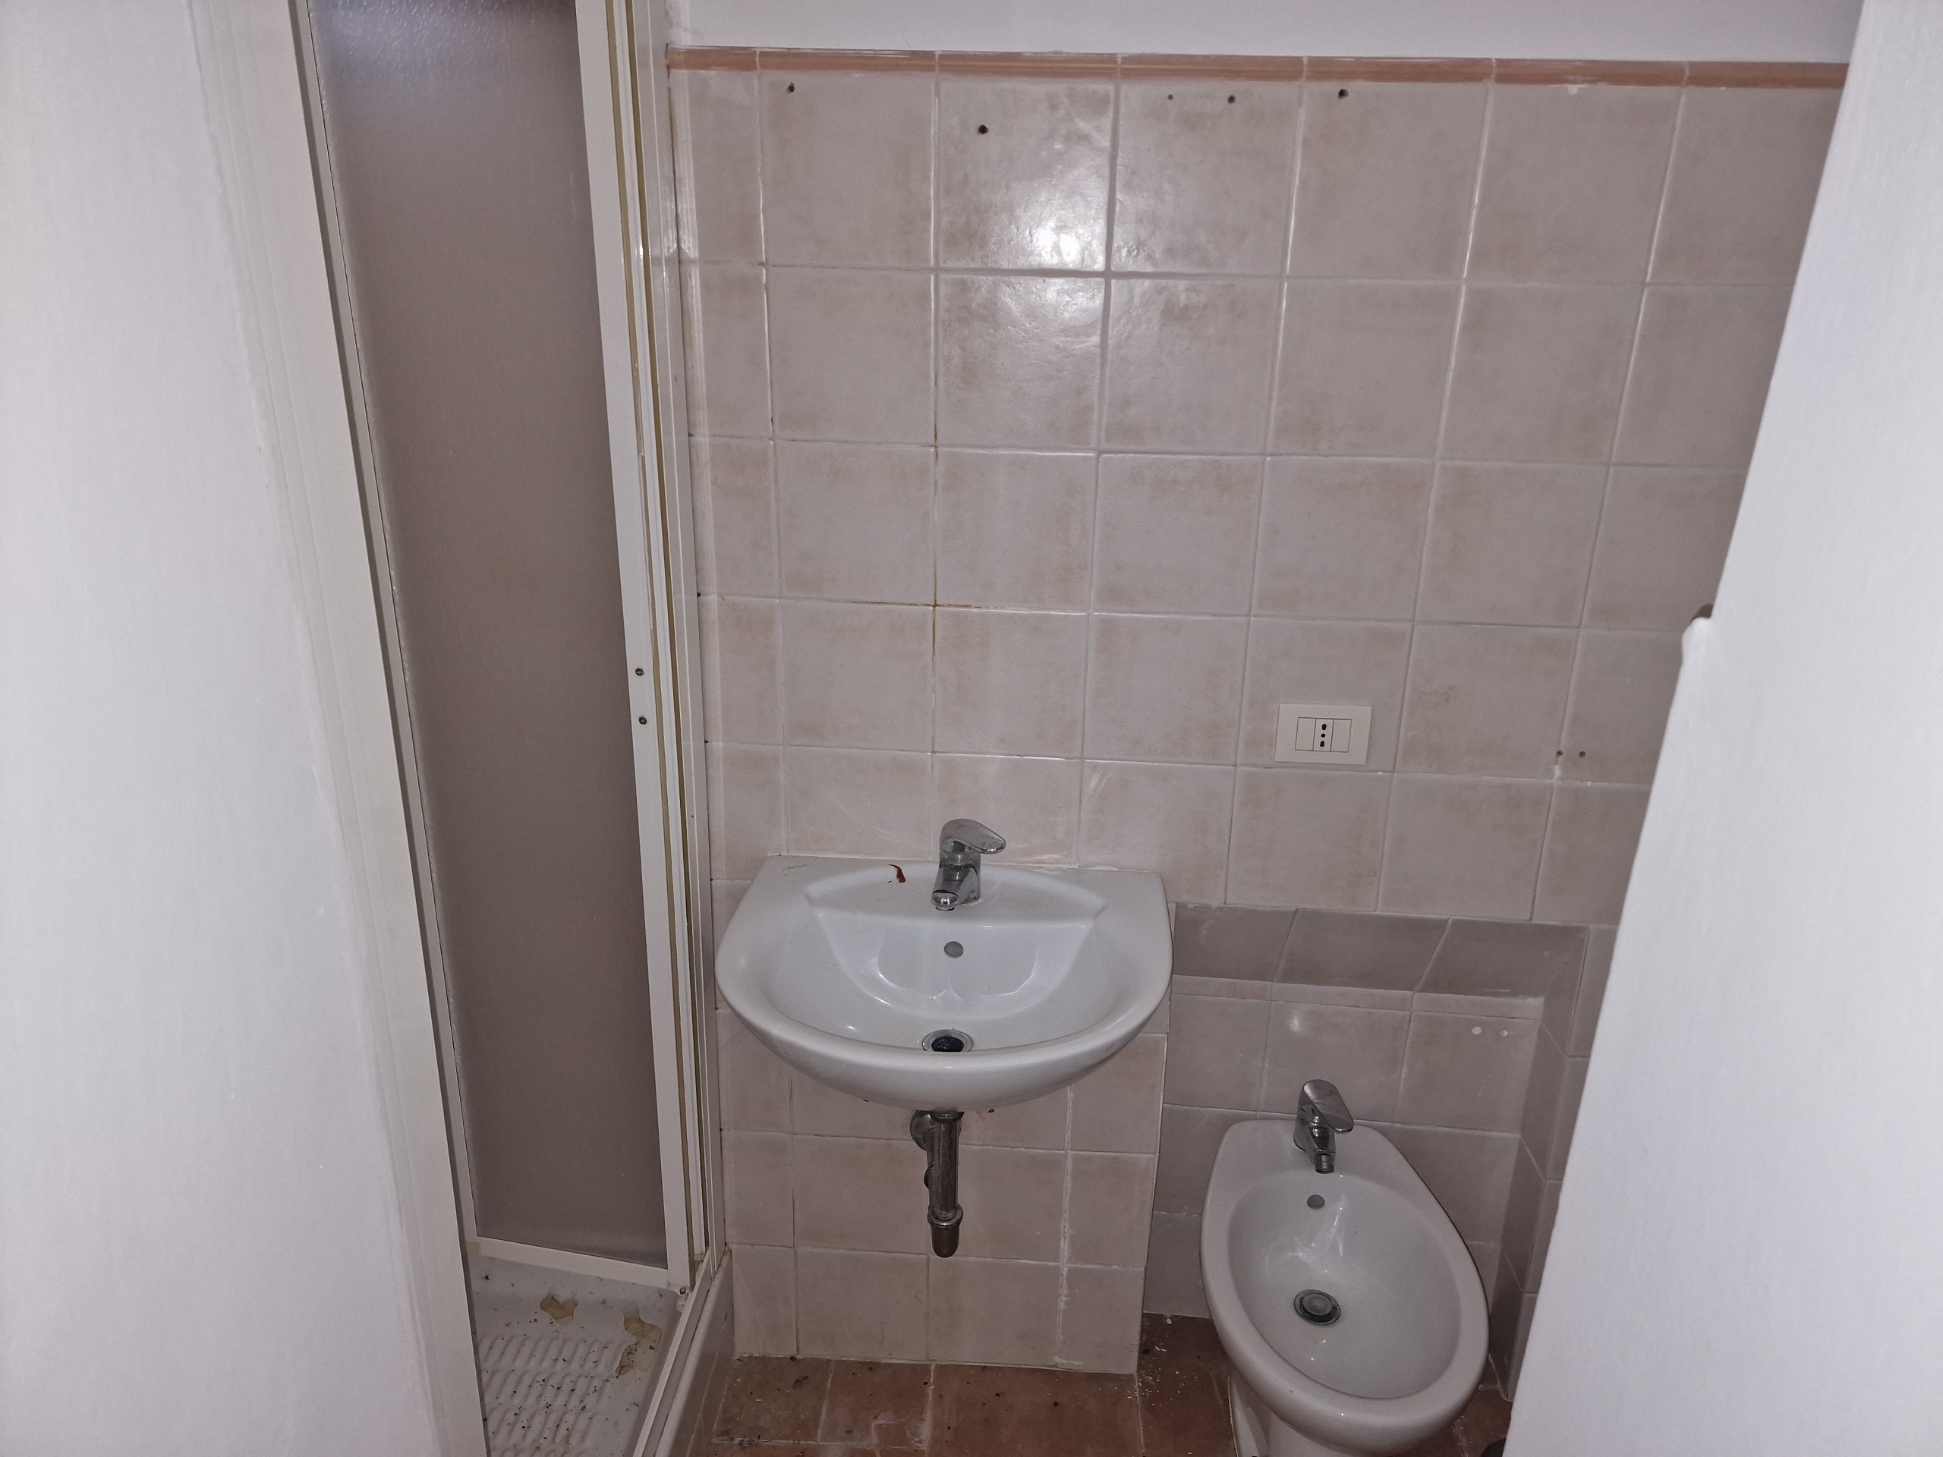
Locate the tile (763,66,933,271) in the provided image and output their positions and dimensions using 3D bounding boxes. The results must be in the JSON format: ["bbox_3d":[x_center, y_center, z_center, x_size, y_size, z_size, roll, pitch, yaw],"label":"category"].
[{"bbox_3d":[-0.139,-0.638,1.489,0.200,0.200,0.012,2,19,3],"label":"tile"}]

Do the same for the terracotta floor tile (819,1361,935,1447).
[{"bbox_3d":[-0.145,1.028,1.966,0.156,0.010,0.155,2,18,3],"label":"terracotta floor tile"}]

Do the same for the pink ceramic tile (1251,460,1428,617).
[{"bbox_3d":[0.458,-0.233,1.589,0.200,0.200,0.012,2,19,3],"label":"pink ceramic tile"}]

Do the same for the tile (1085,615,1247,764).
[{"bbox_3d":[0.252,-0.050,1.664,0.200,0.200,0.012,2,19,3],"label":"tile"}]

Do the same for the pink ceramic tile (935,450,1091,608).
[{"bbox_3d":[0.056,-0.251,1.626,0.200,0.200,0.009,2,18,3],"label":"pink ceramic tile"}]

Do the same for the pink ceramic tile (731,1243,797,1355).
[{"bbox_3d":[-0.323,0.892,2.028,0.100,0.200,0.009,2,18,3],"label":"pink ceramic tile"}]

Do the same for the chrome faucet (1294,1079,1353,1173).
[{"bbox_3d":[0.520,0.586,1.894,0.078,0.110,0.130,2,19,3],"label":"chrome faucet"}]

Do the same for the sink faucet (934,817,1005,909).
[{"bbox_3d":[-0.007,0.178,1.622,0.080,0.106,0.132,4,19,9],"label":"sink faucet"}]

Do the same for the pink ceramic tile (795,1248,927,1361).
[{"bbox_3d":[-0.170,0.900,2.020,0.200,0.200,0.010,2,19,3],"label":"pink ceramic tile"}]

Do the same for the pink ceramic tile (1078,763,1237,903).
[{"bbox_3d":[0.250,0.143,1.741,0.200,0.200,0.009,2,18,3],"label":"pink ceramic tile"}]

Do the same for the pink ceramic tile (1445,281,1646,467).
[{"bbox_3d":[0.664,-0.414,1.511,0.199,0.199,0.010,2,20,4],"label":"pink ceramic tile"}]

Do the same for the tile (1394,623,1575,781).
[{"bbox_3d":[0.656,-0.034,1.649,0.199,0.199,0.010,2,20,4],"label":"tile"}]

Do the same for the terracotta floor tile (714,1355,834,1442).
[{"bbox_3d":[-0.300,1.029,1.972,0.152,0.012,0.152,2,19,3],"label":"terracotta floor tile"}]

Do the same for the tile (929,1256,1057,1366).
[{"bbox_3d":[0.032,0.906,2.007,0.200,0.200,0.009,2,18,3],"label":"tile"}]

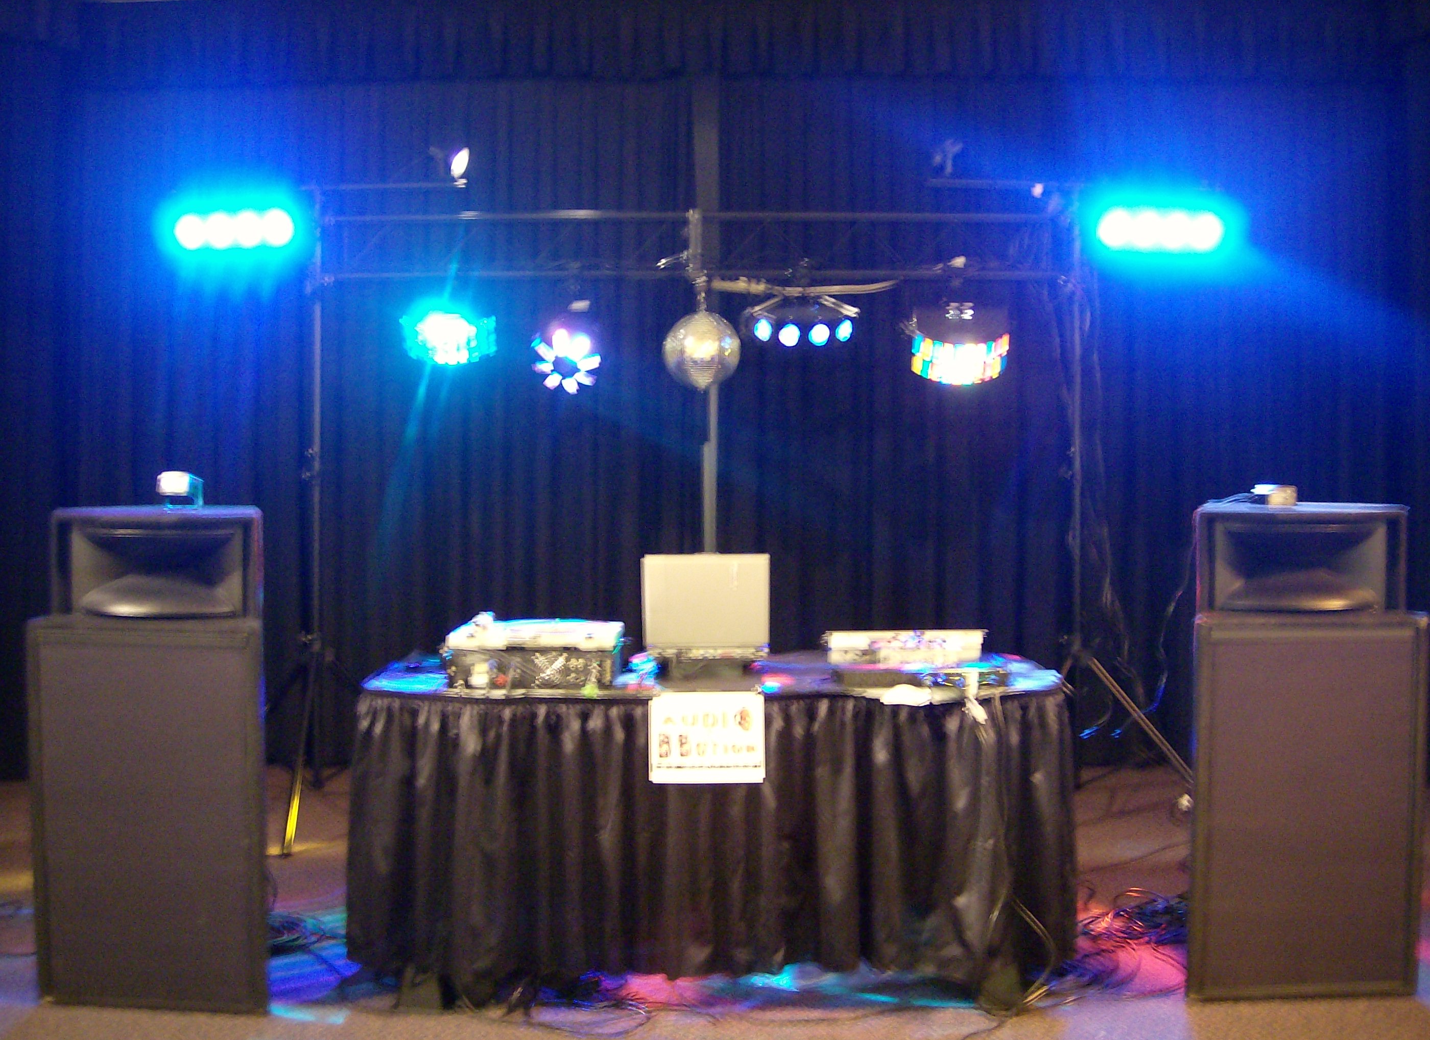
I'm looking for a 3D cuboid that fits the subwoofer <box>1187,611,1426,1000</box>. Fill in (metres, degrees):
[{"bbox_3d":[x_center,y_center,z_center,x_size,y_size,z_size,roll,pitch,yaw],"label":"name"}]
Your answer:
[{"bbox_3d":[1.454,0.700,3.930,0.565,0.945,0.530,0,3,-1],"label":"subwoofer"}]

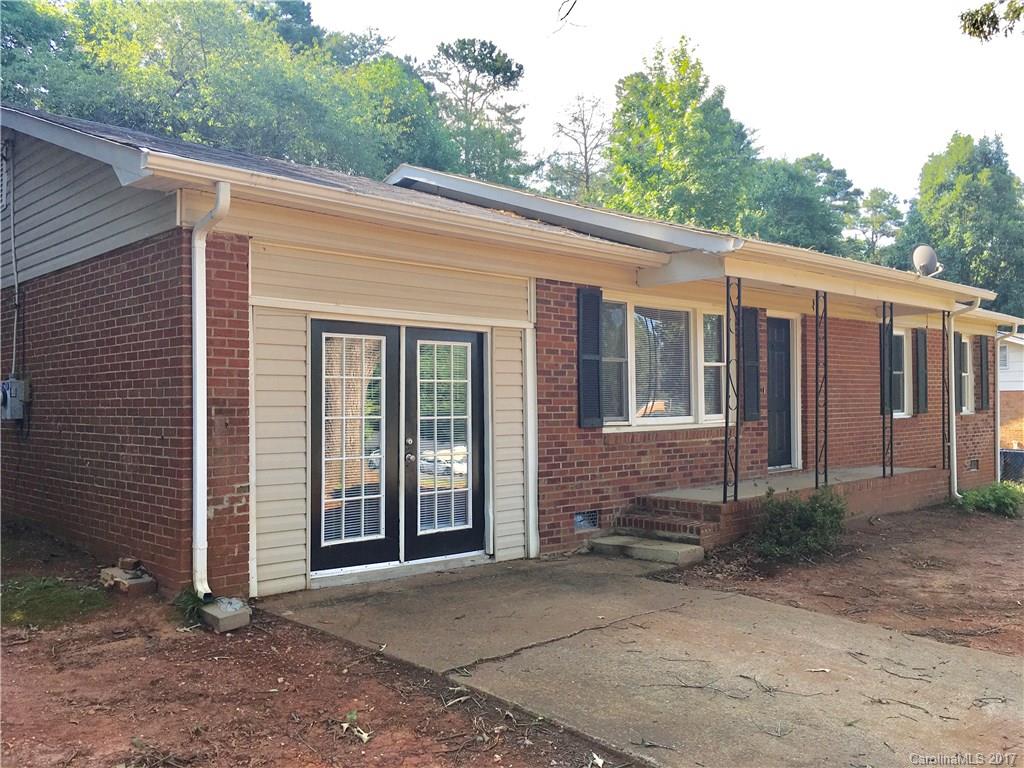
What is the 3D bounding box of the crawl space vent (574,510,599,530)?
[{"bbox_3d":[0.751,1.379,8.699,0.345,0.185,0.050,1,-1,-43],"label":"crawl space vent"}]

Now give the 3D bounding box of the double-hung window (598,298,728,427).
[{"bbox_3d":[1.815,-0.215,9.774,2.500,1.360,0.120,1,-1,-43],"label":"double-hung window"}]

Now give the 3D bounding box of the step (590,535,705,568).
[{"bbox_3d":[1.355,1.683,8.618,0.440,0.150,1.010,1,-2,-43],"label":"step"}]

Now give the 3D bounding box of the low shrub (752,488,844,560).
[{"bbox_3d":[3.026,1.402,9.001,0.860,0.660,0.820,1,-2,-43],"label":"low shrub"}]

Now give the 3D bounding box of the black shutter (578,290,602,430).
[{"bbox_3d":[0.792,-0.268,8.738,0.355,1.420,0.045,1,-1,-43],"label":"black shutter"}]

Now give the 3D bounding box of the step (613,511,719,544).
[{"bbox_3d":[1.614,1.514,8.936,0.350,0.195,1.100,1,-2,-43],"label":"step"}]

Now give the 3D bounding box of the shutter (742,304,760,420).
[{"bbox_3d":[3.111,-0.249,11.084,0.375,1.460,0.035,1,-2,-43],"label":"shutter"}]

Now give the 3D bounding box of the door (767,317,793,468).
[{"bbox_3d":[3.557,0.110,11.511,0.830,2.030,0.060,1,-1,-43],"label":"door"}]

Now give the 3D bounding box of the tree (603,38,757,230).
[{"bbox_3d":[6.036,-5.094,31.041,6.000,14.900,6.000,1,-2,-43],"label":"tree"}]

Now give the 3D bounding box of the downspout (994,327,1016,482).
[{"bbox_3d":[9.766,0.413,16.954,0.090,3.160,0.380,1,-2,-43],"label":"downspout"}]

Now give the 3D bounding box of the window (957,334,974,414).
[{"bbox_3d":[8.475,-0.163,16.071,0.800,1.420,0.100,1,-1,-43],"label":"window"}]

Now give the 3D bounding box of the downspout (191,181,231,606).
[{"bbox_3d":[-2.099,0.064,6.001,0.080,2.900,0.430,1,-2,-43],"label":"downspout"}]

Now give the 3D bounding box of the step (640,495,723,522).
[{"bbox_3d":[1.789,1.301,8.967,0.290,0.185,1.030,1,-1,-43],"label":"step"}]

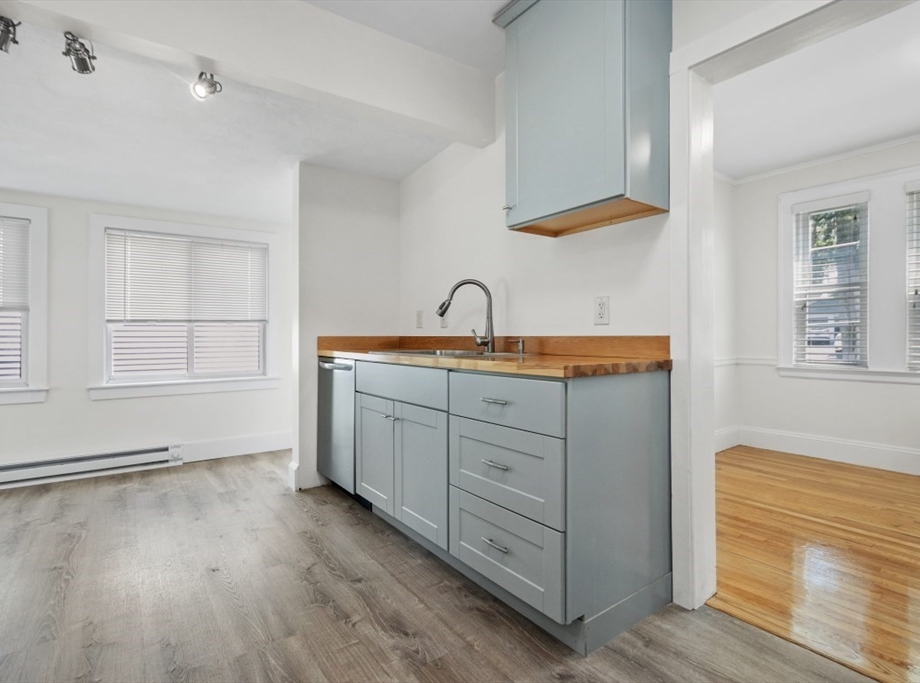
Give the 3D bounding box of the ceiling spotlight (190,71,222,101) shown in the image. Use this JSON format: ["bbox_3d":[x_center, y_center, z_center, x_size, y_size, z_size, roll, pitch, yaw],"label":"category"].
[{"bbox_3d":[-1.105,-1.112,1.860,0.075,0.090,0.090,0,0,33],"label":"ceiling spotlight"}]

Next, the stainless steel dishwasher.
[{"bbox_3d":[-0.549,0.531,2.862,0.620,0.837,0.575,0,0,-38],"label":"stainless steel dishwasher"}]

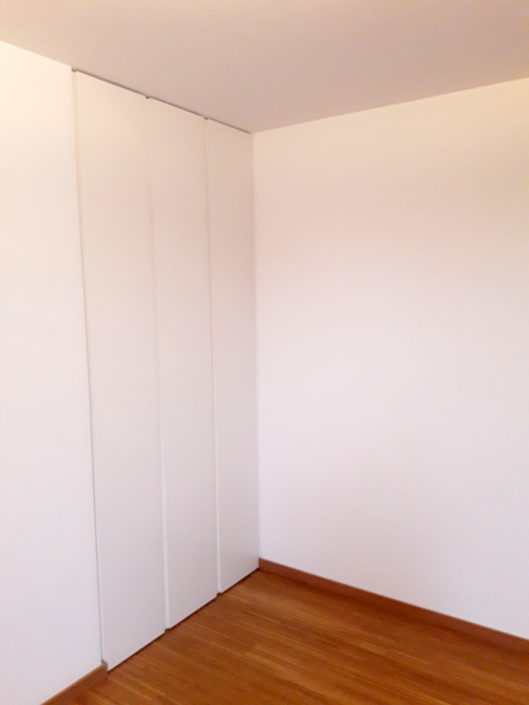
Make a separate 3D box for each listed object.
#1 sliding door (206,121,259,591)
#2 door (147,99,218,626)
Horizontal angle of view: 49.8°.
[{"bbox_3d":[-0.171,0.058,3.040,0.040,2.420,0.365,4,8,34],"label":"sliding door"},{"bbox_3d":[-0.383,0.097,2.730,0.040,2.420,0.375,4,8,34],"label":"door"}]

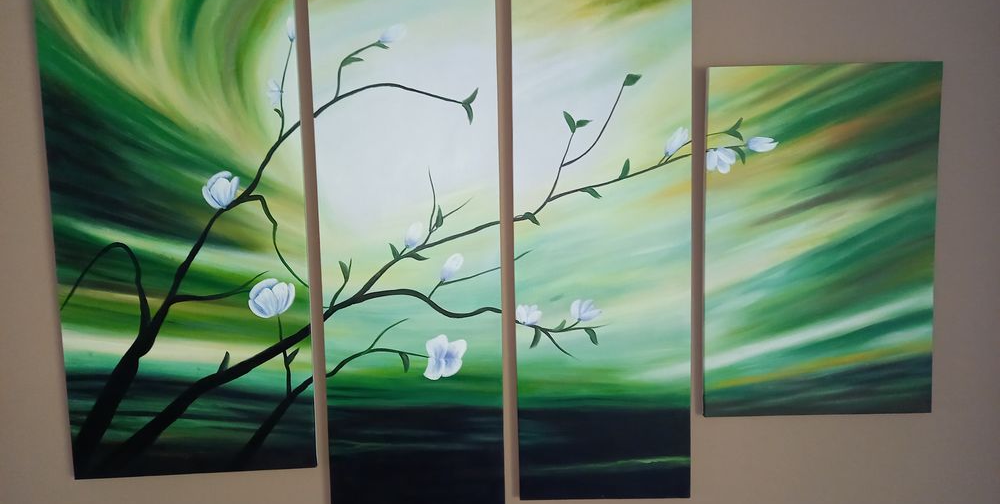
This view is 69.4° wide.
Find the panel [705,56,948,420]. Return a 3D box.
[{"bbox_3d":[0.551,-0.015,1.244,0.400,0.600,0.019,-1,6,-3],"label":"panel"}]

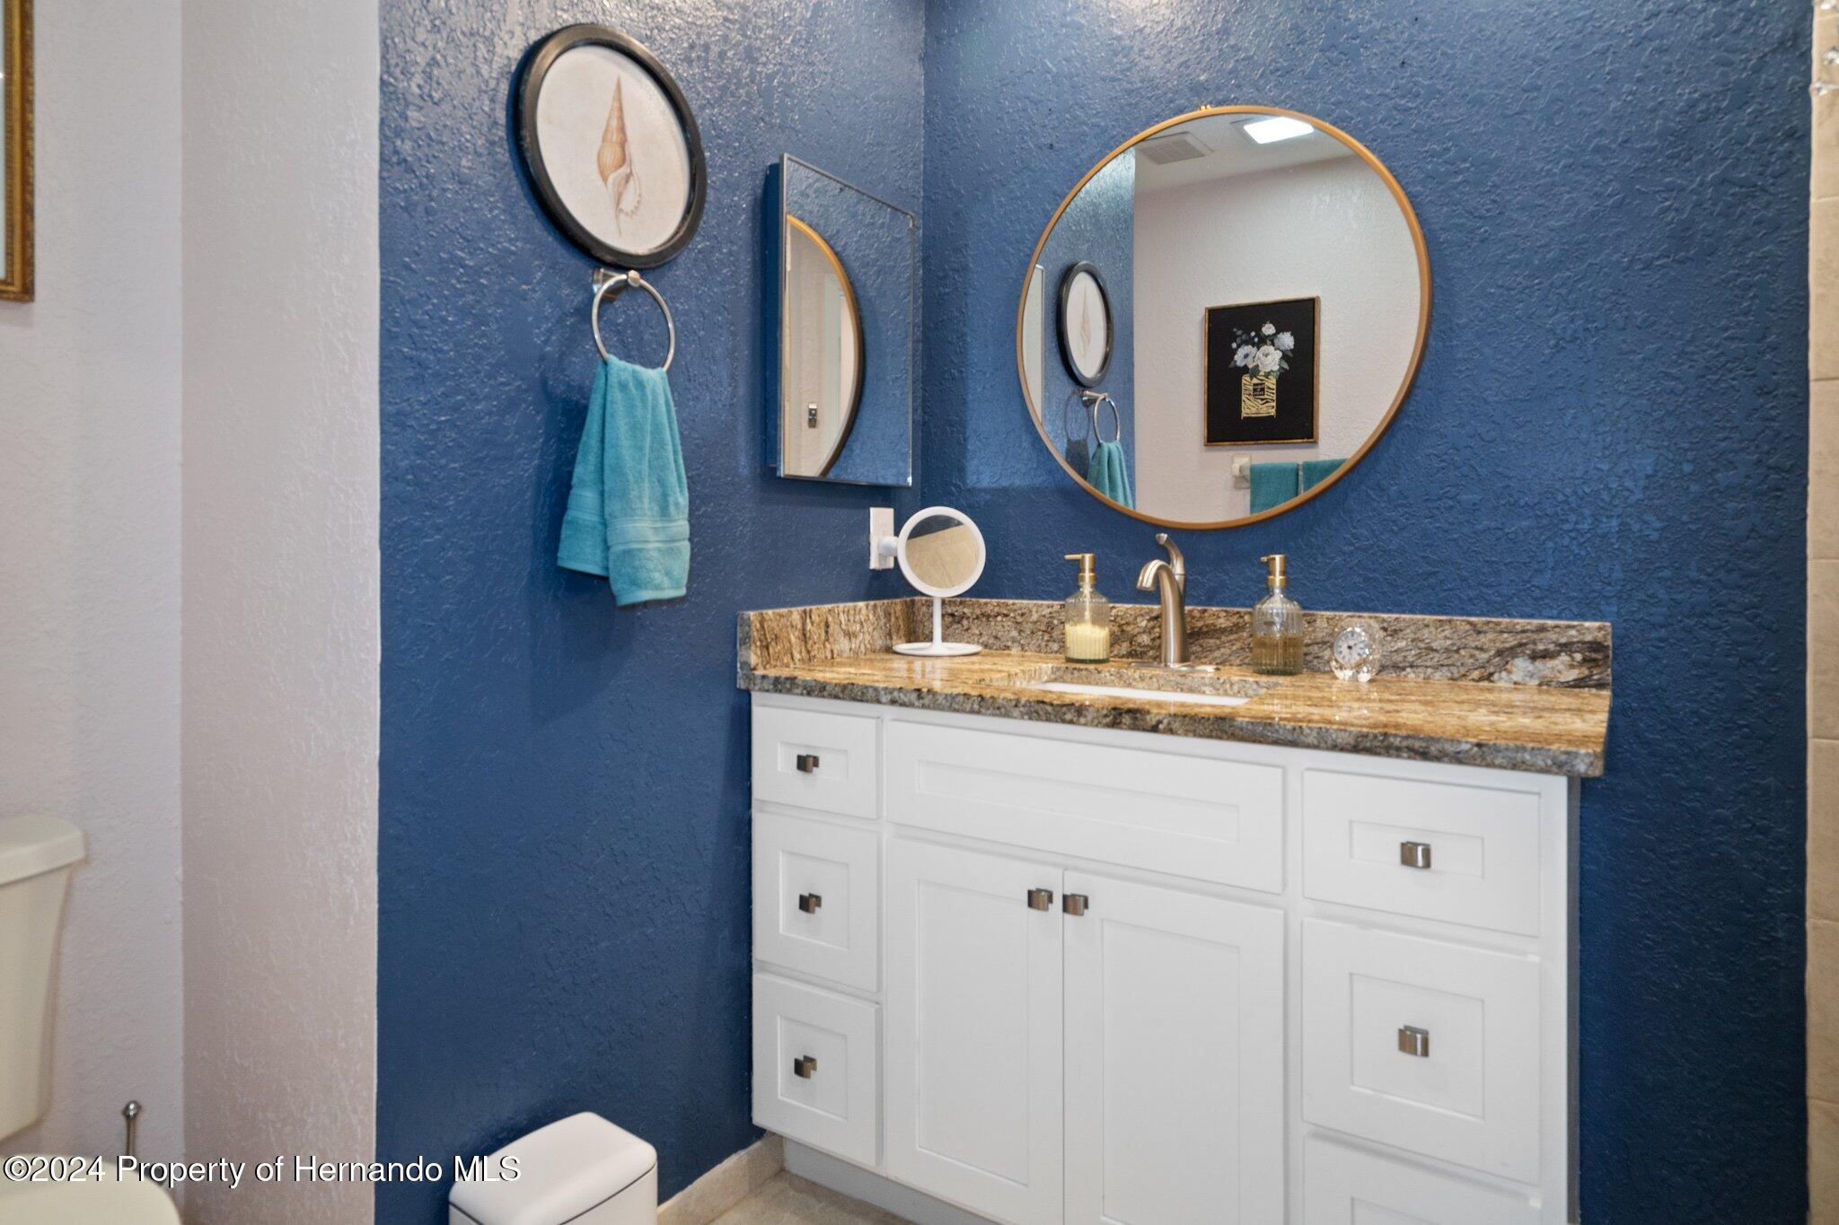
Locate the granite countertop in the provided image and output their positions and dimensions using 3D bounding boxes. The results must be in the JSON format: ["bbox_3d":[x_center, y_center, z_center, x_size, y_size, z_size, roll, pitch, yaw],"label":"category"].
[{"bbox_3d":[0.364,0.073,1.653,1.245,0.134,0.565,2,4,34],"label":"granite countertop"}]

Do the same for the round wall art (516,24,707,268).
[{"bbox_3d":[-0.442,-0.682,1.508,0.026,0.335,0.340,2,4,34],"label":"round wall art"}]

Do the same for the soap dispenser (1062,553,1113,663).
[{"bbox_3d":[0.316,-0.009,1.932,0.096,0.208,0.087,-1,3,-20],"label":"soap dispenser"}]

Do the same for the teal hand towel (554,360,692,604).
[{"bbox_3d":[-0.422,-0.184,1.479,0.075,0.355,0.192,2,4,34],"label":"teal hand towel"}]

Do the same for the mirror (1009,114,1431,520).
[{"bbox_3d":[0.508,-0.523,1.847,0.748,0.745,0.028,2,4,34],"label":"mirror"}]

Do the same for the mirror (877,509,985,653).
[{"bbox_3d":[0.037,-0.059,2.056,0.185,0.294,0.175,0,3,-9],"label":"mirror"}]

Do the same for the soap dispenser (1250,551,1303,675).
[{"bbox_3d":[0.606,0.003,1.734,0.096,0.208,0.087,-3,4,-42],"label":"soap dispenser"}]

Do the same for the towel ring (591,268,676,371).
[{"bbox_3d":[-0.433,-0.424,1.493,0.076,0.155,0.156,2,4,34],"label":"towel ring"}]

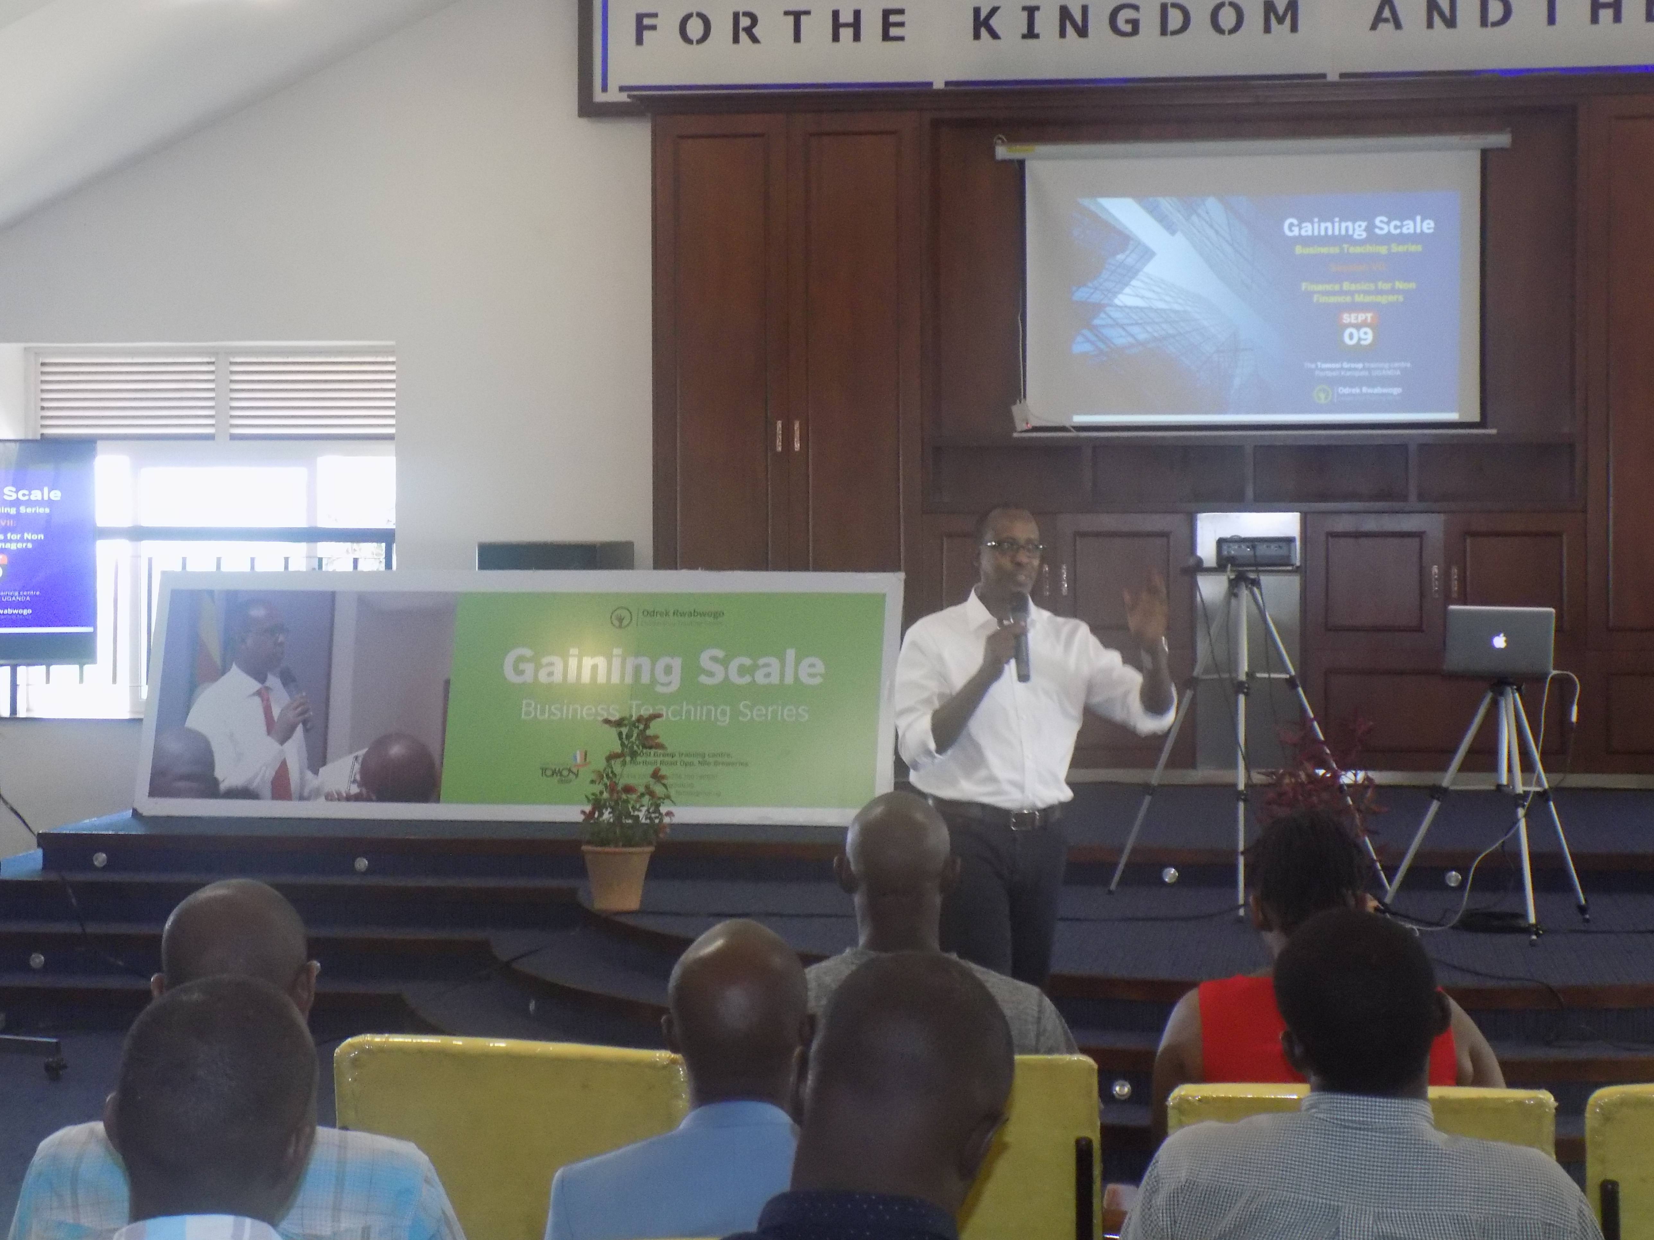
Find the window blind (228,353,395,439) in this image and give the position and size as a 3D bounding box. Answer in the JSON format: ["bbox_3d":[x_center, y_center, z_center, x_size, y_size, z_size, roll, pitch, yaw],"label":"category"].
[{"bbox_3d":[-2.435,-1.064,14.800,0.860,0.420,0.050,0,1,8],"label":"window blind"}]

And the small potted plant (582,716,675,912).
[{"bbox_3d":[-0.654,0.630,10.170,0.310,0.650,0.300,0,1,8],"label":"small potted plant"}]

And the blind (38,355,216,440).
[{"bbox_3d":[-3.567,-1.137,15.800,0.950,0.430,0.060,0,1,8],"label":"blind"}]

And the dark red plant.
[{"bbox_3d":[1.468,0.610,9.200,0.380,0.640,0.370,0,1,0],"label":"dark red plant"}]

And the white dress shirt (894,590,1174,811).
[{"bbox_3d":[0.499,0.192,7.620,0.660,0.560,0.360,0,1,-20],"label":"white dress shirt"}]

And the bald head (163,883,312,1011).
[{"bbox_3d":[-0.645,0.400,3.420,0.168,0.235,0.205,-2,1,10],"label":"bald head"}]

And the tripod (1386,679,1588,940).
[{"bbox_3d":[2.100,0.583,9.720,0.700,0.790,0.640,0,1,0],"label":"tripod"}]

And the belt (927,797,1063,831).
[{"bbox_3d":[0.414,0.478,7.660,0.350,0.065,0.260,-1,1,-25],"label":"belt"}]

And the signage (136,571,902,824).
[{"bbox_3d":[-1.209,0.294,12.020,3.000,1.000,0.050,0,-16,10],"label":"signage"}]

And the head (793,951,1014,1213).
[{"bbox_3d":[0.067,0.380,2.540,0.170,0.235,0.210,7,1,10],"label":"head"}]

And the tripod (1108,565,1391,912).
[{"bbox_3d":[1.392,0.388,10.250,0.970,1.120,0.820,0,1,9],"label":"tripod"}]

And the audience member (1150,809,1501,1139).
[{"bbox_3d":[0.670,0.870,4.360,0.480,1.250,0.820,0,1,3],"label":"audience member"}]

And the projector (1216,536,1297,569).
[{"bbox_3d":[1.431,-0.224,10.330,0.270,0.090,0.220,0,6,8],"label":"projector"}]

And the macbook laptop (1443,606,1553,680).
[{"bbox_3d":[2.140,0.071,9.860,0.332,0.232,0.290,0,1,7],"label":"macbook laptop"}]

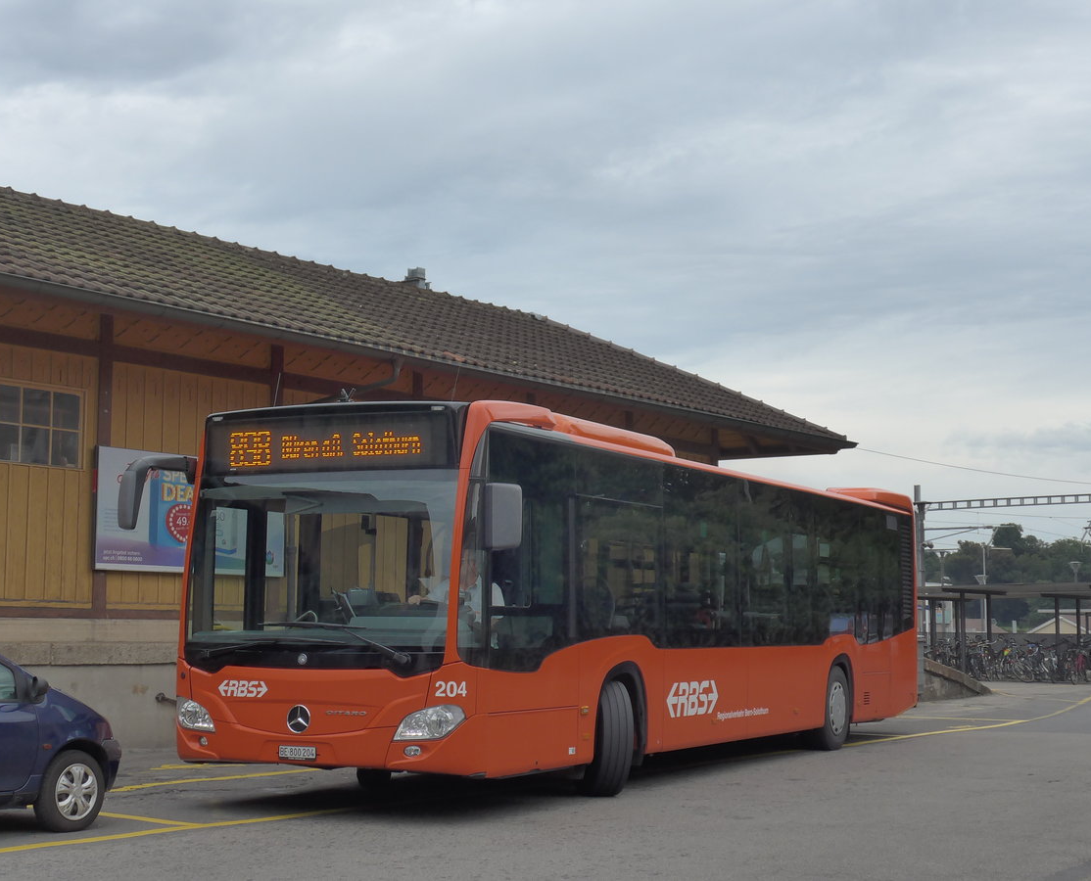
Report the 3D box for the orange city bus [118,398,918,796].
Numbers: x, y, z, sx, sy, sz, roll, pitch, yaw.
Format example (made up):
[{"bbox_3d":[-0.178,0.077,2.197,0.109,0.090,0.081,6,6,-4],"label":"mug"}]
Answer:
[{"bbox_3d":[0.920,1.666,18.776,2.720,3.120,12.140,-2,-6,26],"label":"orange city bus"}]

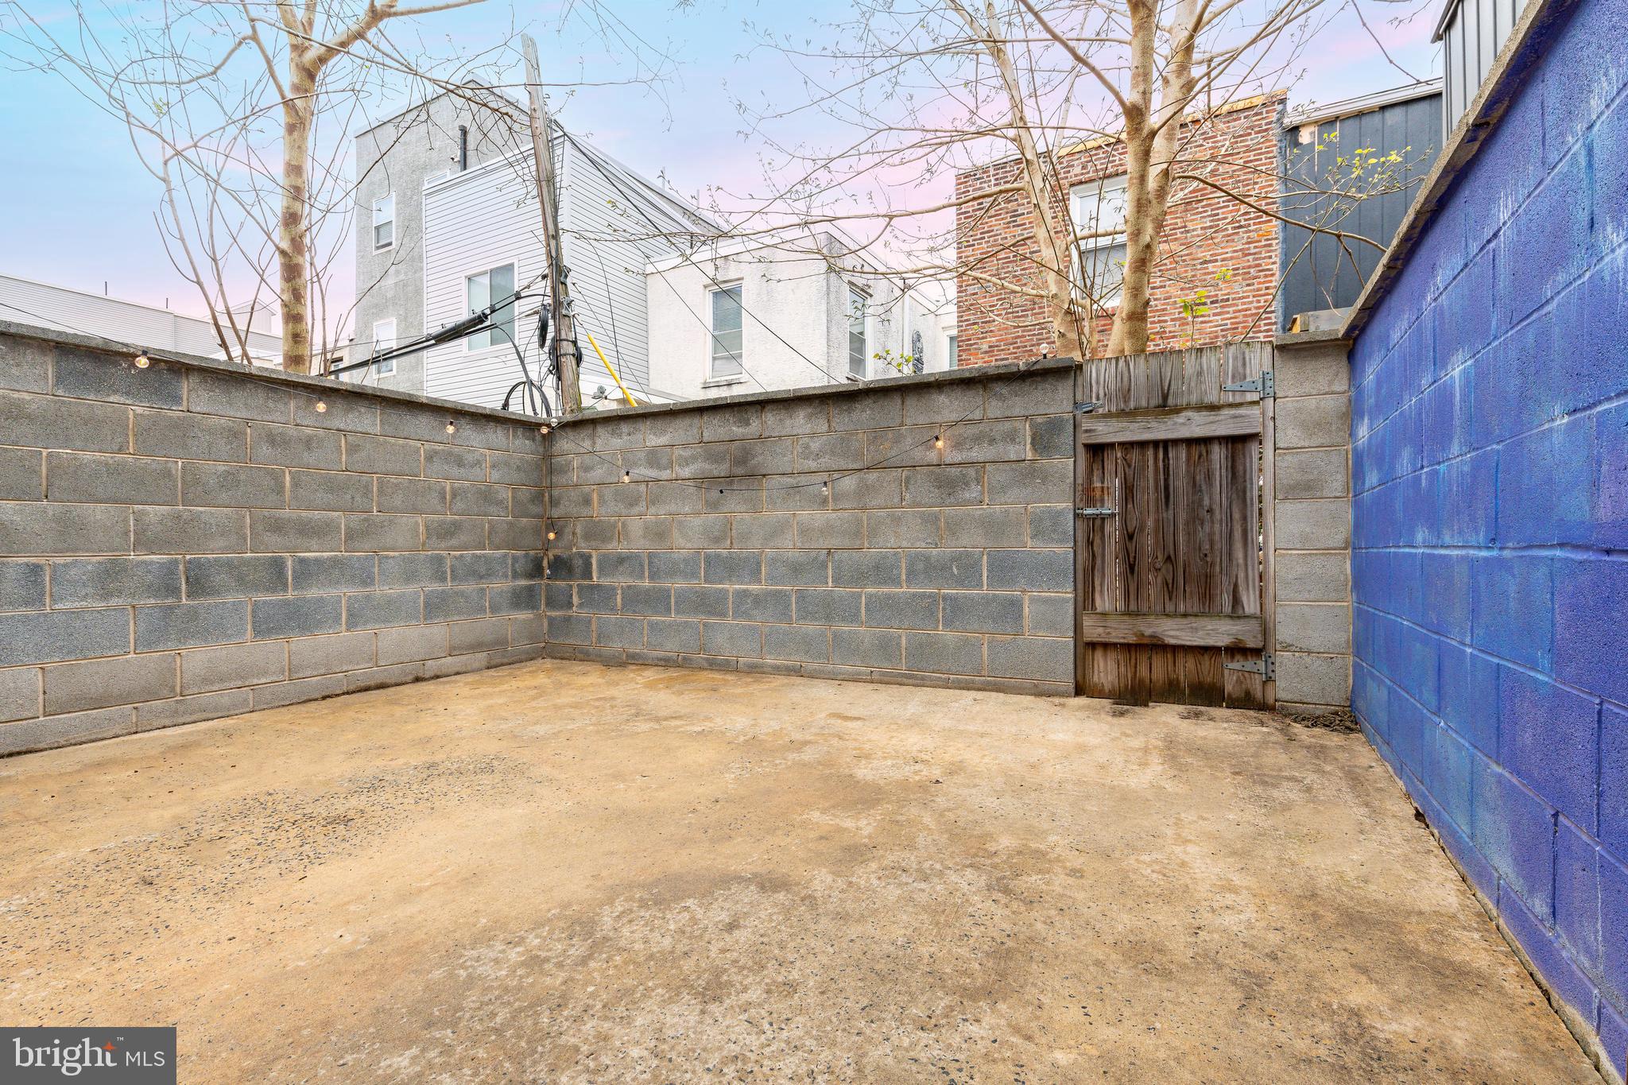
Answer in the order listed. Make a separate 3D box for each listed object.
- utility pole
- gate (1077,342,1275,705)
[{"bbox_3d":[-2.462,-2.148,7.030,0.210,5.777,0.210,-7,-2,25],"label":"utility pole"},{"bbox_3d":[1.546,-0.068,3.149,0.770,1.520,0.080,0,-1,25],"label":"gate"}]

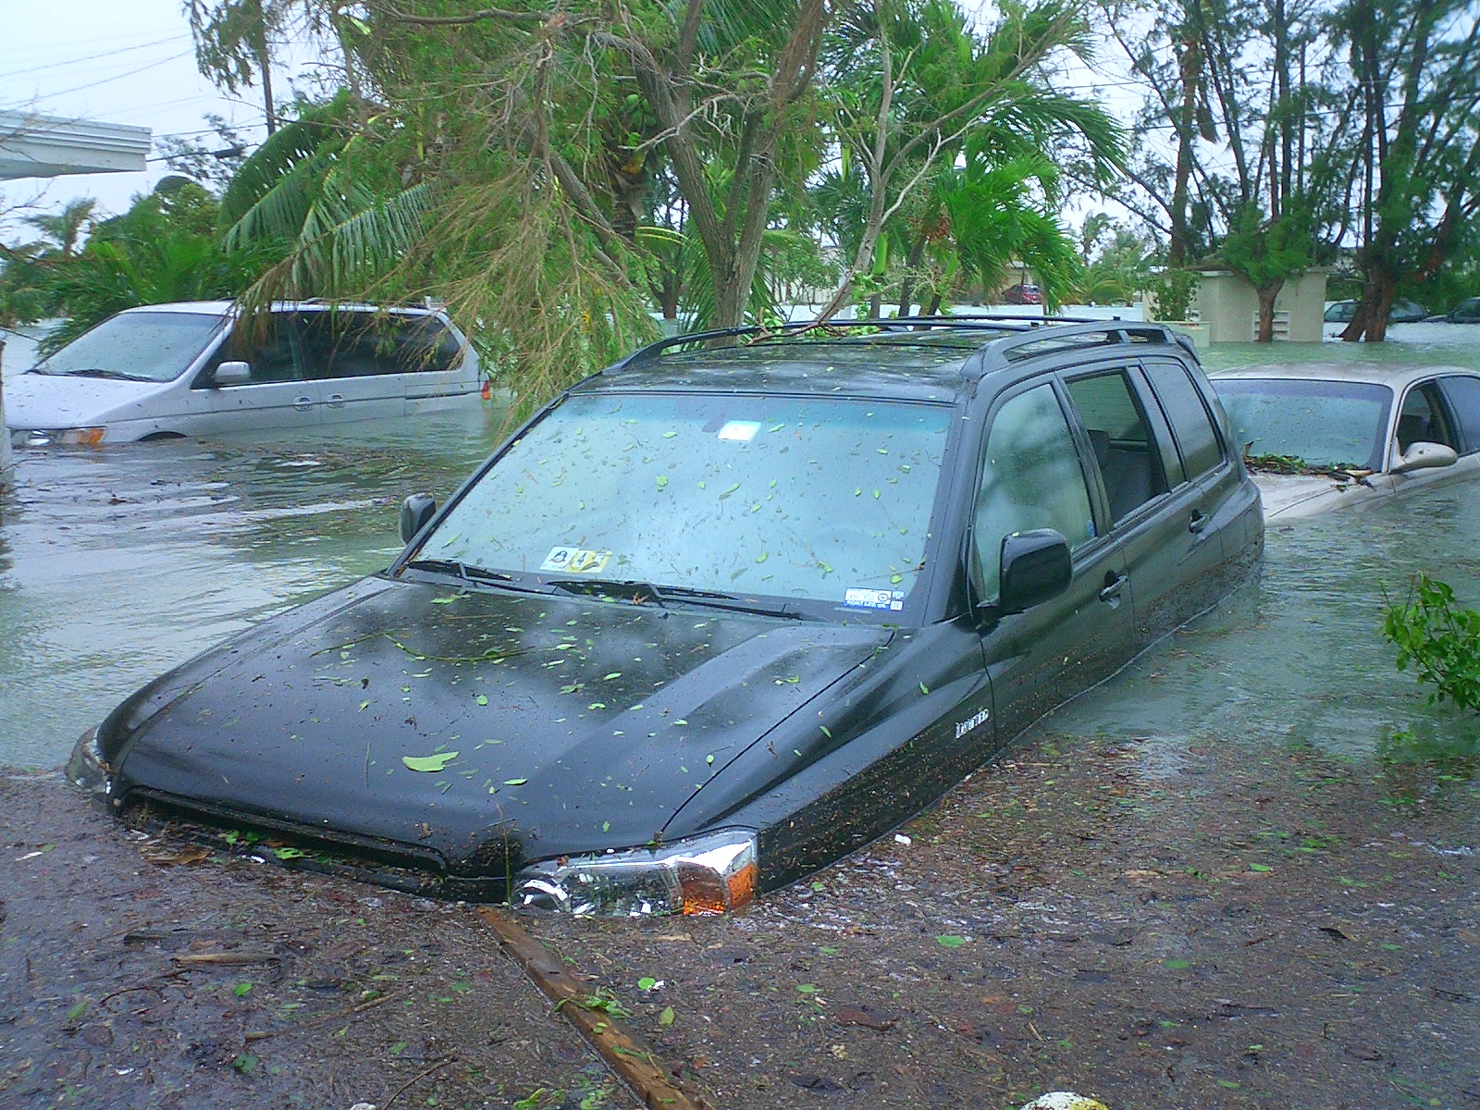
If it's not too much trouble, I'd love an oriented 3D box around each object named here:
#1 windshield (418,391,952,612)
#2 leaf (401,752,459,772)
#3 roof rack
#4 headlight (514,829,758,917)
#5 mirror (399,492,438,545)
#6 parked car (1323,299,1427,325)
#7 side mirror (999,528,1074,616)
[{"bbox_3d":[-0.154,-0.154,4.050,1.470,0.100,0.814,4,48,30],"label":"windshield"},{"bbox_3d":[-0.598,0.396,3.012,0.110,0.015,0.083,-6,18,2],"label":"leaf"},{"bbox_3d":[0.668,-0.733,5.410,1.220,0.150,2.320,4,10,30],"label":"roof rack"},{"bbox_3d":[-0.189,0.582,2.746,0.360,0.190,0.280,4,10,30],"label":"headlight"},{"bbox_3d":[-0.901,-0.099,4.599,0.190,0.175,0.120,4,10,30],"label":"mirror"},{"bbox_3d":[18.268,-6.798,46.500,4.500,1.500,1.780,2,10,10],"label":"parked car"},{"bbox_3d":[0.683,0.038,3.673,0.190,0.175,0.120,4,10,30],"label":"side mirror"}]

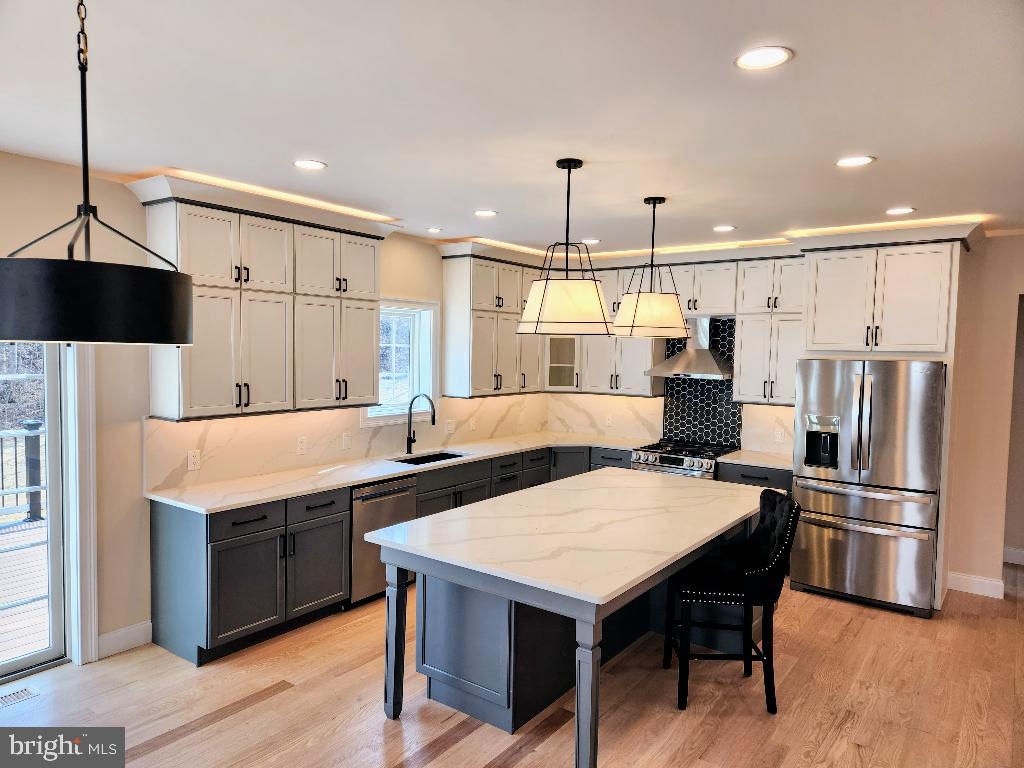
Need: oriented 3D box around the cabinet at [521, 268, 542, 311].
[{"bbox_3d":[0.085,-0.905,6.720,0.323,0.450,0.385,3,4,36],"label":"cabinet"}]

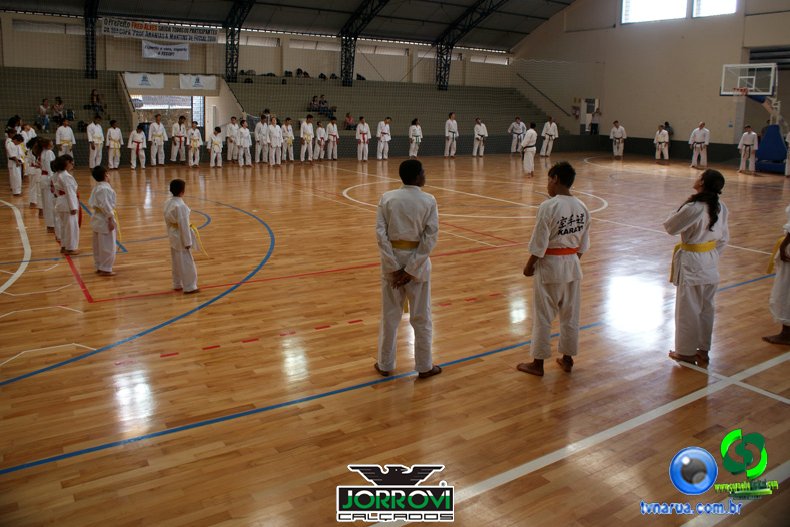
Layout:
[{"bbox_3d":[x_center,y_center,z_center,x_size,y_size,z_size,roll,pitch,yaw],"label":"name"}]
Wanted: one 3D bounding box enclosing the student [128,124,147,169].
[{"bbox_3d":[-7.823,-3.535,18.010,0.530,1.334,0.300,-6,16,-26],"label":"student"}]

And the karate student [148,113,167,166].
[{"bbox_3d":[-7.755,-4.034,19.424,0.600,1.712,0.340,-5,16,-24],"label":"karate student"}]

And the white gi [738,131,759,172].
[{"bbox_3d":[13.386,-4.216,22.440,0.600,1.529,0.330,14,19,40],"label":"white gi"}]

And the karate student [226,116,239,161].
[{"bbox_3d":[-5.939,-4.454,21.723,0.480,1.330,0.330,-5,16,-24],"label":"karate student"}]

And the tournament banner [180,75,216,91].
[{"bbox_3d":[-8.549,-7.883,25.804,1.559,0.566,0.050,-8,17,-33],"label":"tournament banner"}]

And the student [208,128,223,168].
[{"bbox_3d":[-5.788,-3.757,19.176,0.460,1.277,0.280,-6,16,-27],"label":"student"}]

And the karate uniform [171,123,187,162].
[{"bbox_3d":[-7.418,-4.147,20.288,0.530,1.309,0.300,-7,17,-29],"label":"karate uniform"}]

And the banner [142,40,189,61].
[{"bbox_3d":[-10.077,-9.322,26.021,2.000,0.680,0.050,-8,17,-32],"label":"banner"}]

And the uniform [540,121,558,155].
[{"bbox_3d":[7.167,-5.771,27.401,0.740,1.510,0.370,5,15,16],"label":"uniform"}]

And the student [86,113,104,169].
[{"bbox_3d":[-9.447,-3.832,18.692,0.550,1.680,0.360,-12,19,-41],"label":"student"}]

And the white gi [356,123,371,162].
[{"bbox_3d":[-1.228,-4.800,23.314,0.560,1.420,0.340,0,14,-6],"label":"white gi"}]

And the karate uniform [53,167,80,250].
[{"bbox_3d":[-4.360,-0.702,7.842,0.380,1.101,0.260,13,18,39],"label":"karate uniform"}]

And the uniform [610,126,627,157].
[{"bbox_3d":[10.475,-5.718,27.742,0.700,1.492,0.360,8,16,24],"label":"uniform"}]

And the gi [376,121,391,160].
[{"bbox_3d":[-0.440,-4.810,23.203,0.520,1.497,0.320,-4,15,-19],"label":"gi"}]

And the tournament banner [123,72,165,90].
[{"bbox_3d":[-10.209,-7.461,24.200,1.580,0.620,0.030,-8,17,-31],"label":"tournament banner"}]

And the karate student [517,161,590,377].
[{"bbox_3d":[1.183,0.037,4.425,0.470,1.580,0.360,-5,16,-24],"label":"karate student"}]

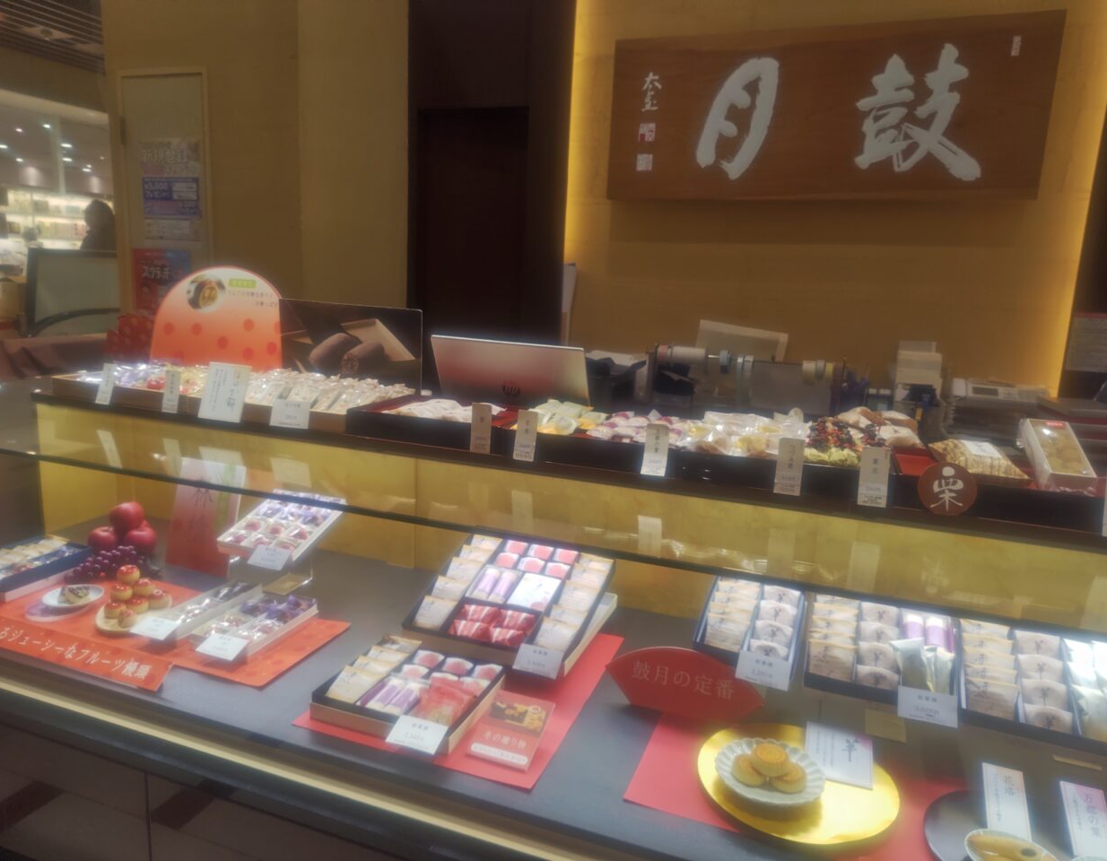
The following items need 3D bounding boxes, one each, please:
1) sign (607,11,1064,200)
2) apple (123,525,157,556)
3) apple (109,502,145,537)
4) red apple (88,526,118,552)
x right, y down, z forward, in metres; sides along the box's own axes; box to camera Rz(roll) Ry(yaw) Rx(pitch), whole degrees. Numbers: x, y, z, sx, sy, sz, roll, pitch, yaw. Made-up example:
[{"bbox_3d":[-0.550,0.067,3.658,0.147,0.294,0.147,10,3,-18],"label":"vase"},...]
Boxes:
[{"bbox_3d":[1.188,-1.444,3.508,1.902,0.751,0.050,6,11,20],"label":"sign"},{"bbox_3d":[-1.014,0.273,1.878,0.072,0.067,0.072,6,11,20],"label":"apple"},{"bbox_3d":[-1.029,0.216,1.845,0.079,0.075,0.079,6,11,20],"label":"apple"},{"bbox_3d":[-1.090,0.273,1.853,0.072,0.066,0.072,6,11,20],"label":"red apple"}]

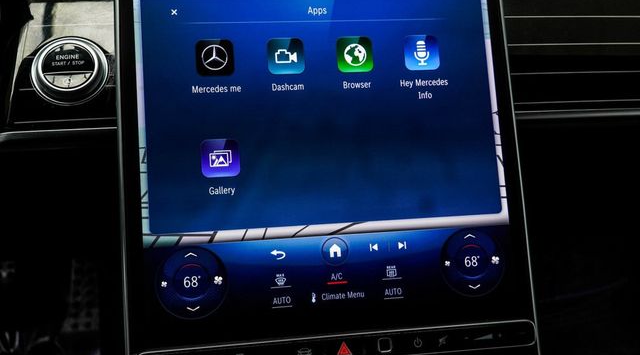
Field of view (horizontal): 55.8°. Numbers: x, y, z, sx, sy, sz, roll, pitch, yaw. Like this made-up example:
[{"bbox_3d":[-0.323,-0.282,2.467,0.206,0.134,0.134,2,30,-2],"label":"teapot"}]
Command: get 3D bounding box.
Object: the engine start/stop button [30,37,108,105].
[{"bbox_3d":[-0.154,-0.067,0.372,0.045,0.045,0.013,-5,-11,-15],"label":"engine start/stop button"}]

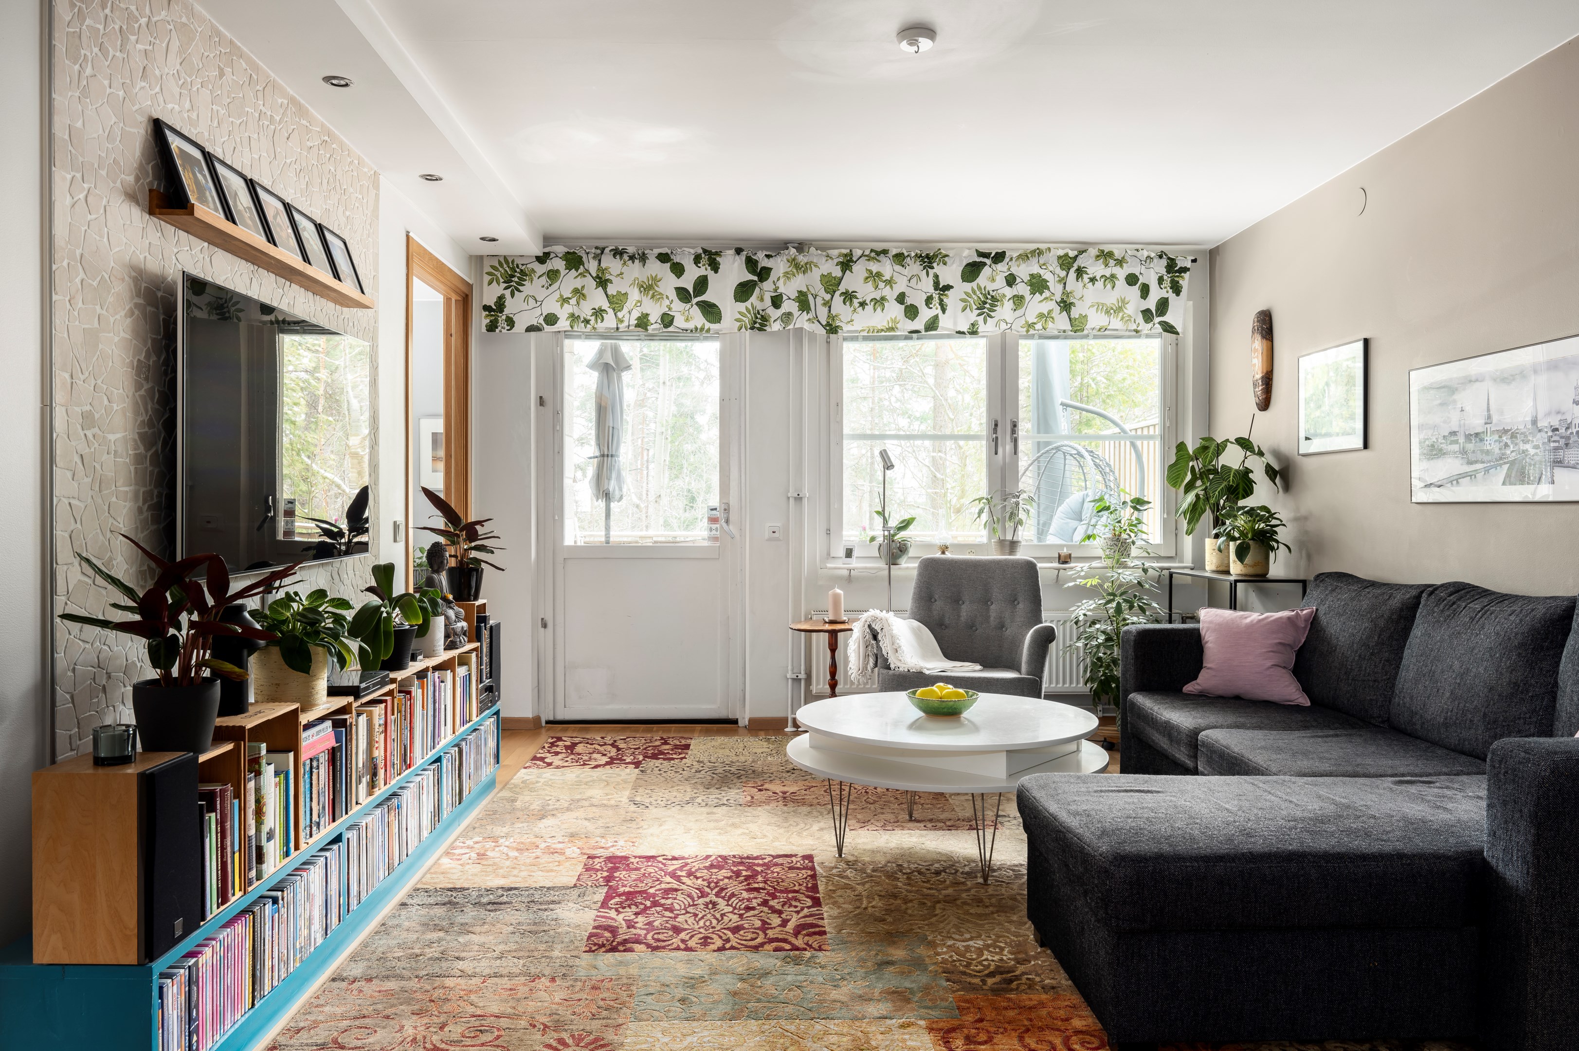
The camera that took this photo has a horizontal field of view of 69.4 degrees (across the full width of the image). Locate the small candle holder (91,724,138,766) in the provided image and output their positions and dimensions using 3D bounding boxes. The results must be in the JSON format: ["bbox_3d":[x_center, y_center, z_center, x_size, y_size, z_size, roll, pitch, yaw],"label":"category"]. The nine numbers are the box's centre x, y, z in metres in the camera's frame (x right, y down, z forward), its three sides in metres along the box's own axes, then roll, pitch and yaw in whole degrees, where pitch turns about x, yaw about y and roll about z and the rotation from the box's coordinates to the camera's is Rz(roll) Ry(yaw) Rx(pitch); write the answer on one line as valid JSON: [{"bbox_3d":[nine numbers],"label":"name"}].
[{"bbox_3d":[-1.228,0.398,2.076,0.073,0.061,0.073,0,1,-1],"label":"small candle holder"}]

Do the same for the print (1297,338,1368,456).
[{"bbox_3d":[2.124,-0.487,4.456,0.025,0.404,0.518,0,1,-1],"label":"print"}]

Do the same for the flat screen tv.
[{"bbox_3d":[-1.430,-0.244,3.243,0.050,0.709,1.233,0,1,-1],"label":"flat screen tv"}]

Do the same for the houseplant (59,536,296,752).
[{"bbox_3d":[-1.181,0.223,2.199,0.410,0.406,0.400,0,1,-1],"label":"houseplant"}]

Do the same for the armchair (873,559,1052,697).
[{"bbox_3d":[0.794,0.584,4.979,0.740,0.880,0.800,0,1,15],"label":"armchair"}]

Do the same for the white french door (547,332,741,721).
[{"bbox_3d":[-0.721,-0.032,5.664,0.957,2.028,0.080,0,1,-1],"label":"white french door"}]

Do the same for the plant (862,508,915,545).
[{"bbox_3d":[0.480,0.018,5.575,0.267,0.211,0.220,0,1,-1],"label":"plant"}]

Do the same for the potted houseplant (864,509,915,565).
[{"bbox_3d":[0.489,0.057,5.580,0.255,0.275,0.210,0,1,-2],"label":"potted houseplant"}]

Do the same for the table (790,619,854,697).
[{"bbox_3d":[0.194,0.739,5.069,0.383,0.591,0.383,0,1,-1],"label":"table"}]

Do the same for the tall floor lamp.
[{"bbox_3d":[0.454,0.331,5.289,0.200,1.376,0.200,1,1,31],"label":"tall floor lamp"}]

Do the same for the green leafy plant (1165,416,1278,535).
[{"bbox_3d":[1.948,-0.208,5.133,0.470,0.520,0.410,0,1,-2],"label":"green leafy plant"}]

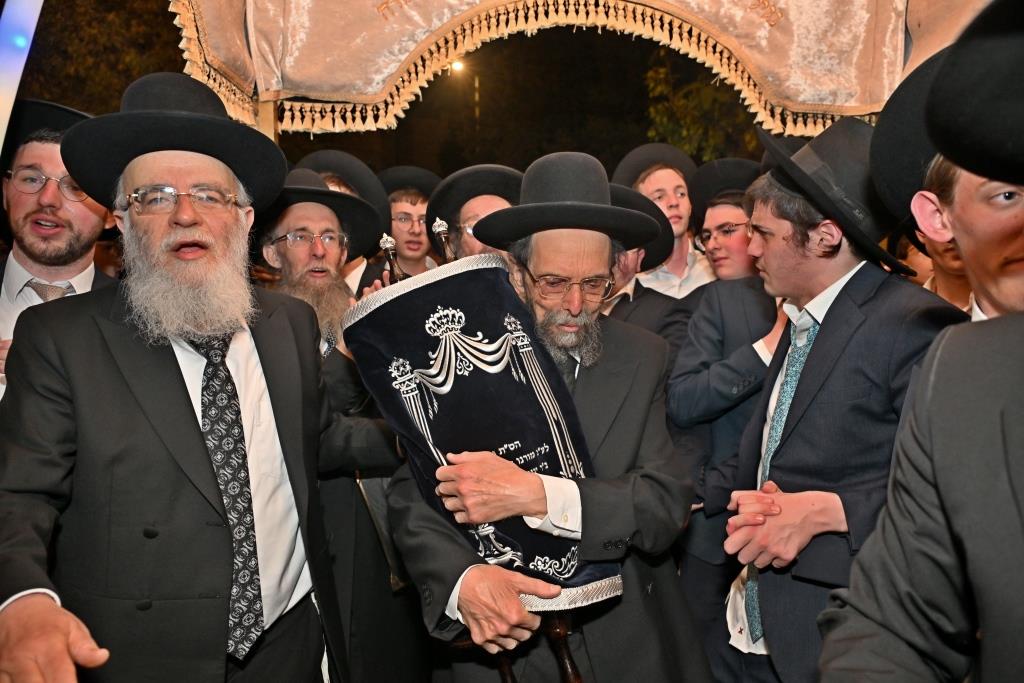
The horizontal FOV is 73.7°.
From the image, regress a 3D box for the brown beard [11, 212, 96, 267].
[{"bbox_3d":[-0.806,-0.179,1.200,0.130,0.095,0.100,-2,5,-24],"label":"brown beard"}]

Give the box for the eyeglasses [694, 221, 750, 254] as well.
[{"bbox_3d":[0.540,-0.259,1.702,0.135,0.045,0.140,1,-7,-44],"label":"eyeglasses"}]

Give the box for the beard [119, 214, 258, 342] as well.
[{"bbox_3d":[-0.457,-0.088,0.965,0.175,0.175,0.130,-2,2,-26],"label":"beard"}]

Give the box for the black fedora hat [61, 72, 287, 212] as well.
[{"bbox_3d":[-0.516,-0.313,1.059,0.315,0.140,0.350,-3,-13,-25],"label":"black fedora hat"}]

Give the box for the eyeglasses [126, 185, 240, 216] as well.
[{"bbox_3d":[-0.478,-0.199,0.992,0.140,0.045,0.130,-2,3,-26],"label":"eyeglasses"}]

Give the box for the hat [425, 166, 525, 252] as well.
[{"bbox_3d":[-0.067,-0.350,1.845,0.325,0.355,0.130,0,46,-6],"label":"hat"}]

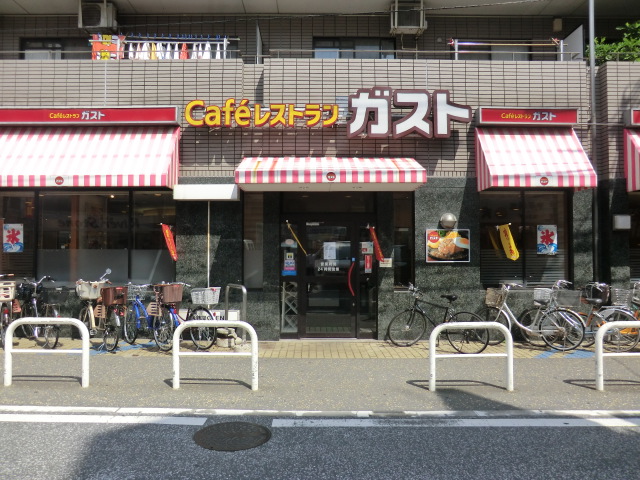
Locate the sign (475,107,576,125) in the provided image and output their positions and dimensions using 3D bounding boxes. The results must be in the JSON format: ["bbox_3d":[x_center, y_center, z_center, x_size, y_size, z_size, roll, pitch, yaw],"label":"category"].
[{"bbox_3d":[3.657,-2.160,7.875,1.713,0.316,0.220,0,-1,0],"label":"sign"}]

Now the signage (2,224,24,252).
[{"bbox_3d":[-5.519,-0.025,8.001,0.369,0.508,0.020,0,-1,0],"label":"signage"}]

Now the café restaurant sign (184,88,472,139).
[{"bbox_3d":[0.149,-2.194,7.795,4.962,0.879,0.220,0,-1,0],"label":"café restaurant sign"}]

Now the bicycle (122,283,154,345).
[{"bbox_3d":[-2.930,1.253,7.420,0.560,1.060,1.660,1,-2,-43],"label":"bicycle"}]

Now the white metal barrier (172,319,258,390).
[{"bbox_3d":[-1.226,1.359,5.220,1.000,0.825,0.078,0,-1,0],"label":"white metal barrier"}]

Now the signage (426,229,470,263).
[{"bbox_3d":[2.288,0.108,7.900,0.770,0.585,0.050,0,-1,0],"label":"signage"}]

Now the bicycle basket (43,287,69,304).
[{"bbox_3d":[-4.365,0.919,7.380,0.290,0.270,0.370,-1,-2,41],"label":"bicycle basket"}]

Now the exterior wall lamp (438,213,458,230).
[{"bbox_3d":[2.275,-0.325,7.831,0.298,0.298,0.250,0,-1,0],"label":"exterior wall lamp"}]

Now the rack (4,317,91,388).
[{"bbox_3d":[-3.228,1.328,5.250,1.000,0.825,0.078,0,-1,0],"label":"rack"}]

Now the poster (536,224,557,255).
[{"bbox_3d":[4.076,0.004,7.950,0.360,0.520,0.020,0,-1,0],"label":"poster"}]

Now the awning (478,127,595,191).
[{"bbox_3d":[3.683,-1.433,7.623,1.699,1.158,0.700,0,-1,0],"label":"awning"}]

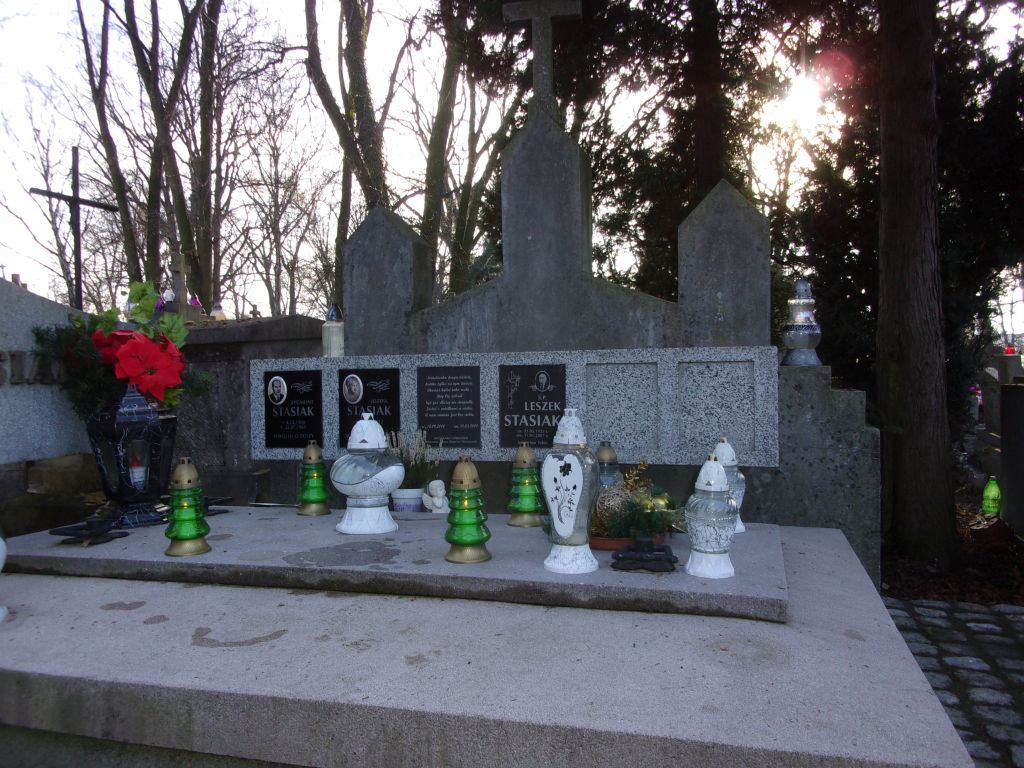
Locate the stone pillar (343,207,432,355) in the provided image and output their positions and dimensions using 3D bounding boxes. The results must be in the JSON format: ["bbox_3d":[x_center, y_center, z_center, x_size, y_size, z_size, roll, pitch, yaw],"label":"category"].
[{"bbox_3d":[-0.482,-0.398,3.247,0.298,0.575,0.174,-1,-1,17],"label":"stone pillar"}]

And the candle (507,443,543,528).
[{"bbox_3d":[0.040,0.313,2.613,0.117,0.258,0.117,-1,-1,0],"label":"candle"}]

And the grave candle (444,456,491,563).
[{"bbox_3d":[-0.119,0.332,2.226,0.125,0.275,0.125,-1,-1,-3],"label":"grave candle"}]

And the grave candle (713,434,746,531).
[{"bbox_3d":[0.672,0.317,2.617,0.124,0.293,0.124,-1,-1,14],"label":"grave candle"}]

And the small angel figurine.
[{"bbox_3d":[-0.281,0.421,3.107,0.080,0.119,0.095,-1,-1,44],"label":"small angel figurine"}]

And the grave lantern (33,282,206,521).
[{"bbox_3d":[-1.325,0.060,2.790,0.530,0.770,0.380,0,-1,-27],"label":"grave lantern"}]

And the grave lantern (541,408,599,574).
[{"bbox_3d":[0.134,0.244,1.949,0.138,0.376,0.138,-1,-1,0],"label":"grave lantern"}]

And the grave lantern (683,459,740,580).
[{"bbox_3d":[0.478,0.314,2.009,0.124,0.290,0.124,-1,-1,13],"label":"grave lantern"}]

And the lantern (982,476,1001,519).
[{"bbox_3d":[3.124,0.735,5.402,0.117,0.271,0.117,-1,-1,17],"label":"lantern"}]

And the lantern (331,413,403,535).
[{"bbox_3d":[-0.479,0.288,2.739,0.239,0.382,0.239,-1,-1,-10],"label":"lantern"}]

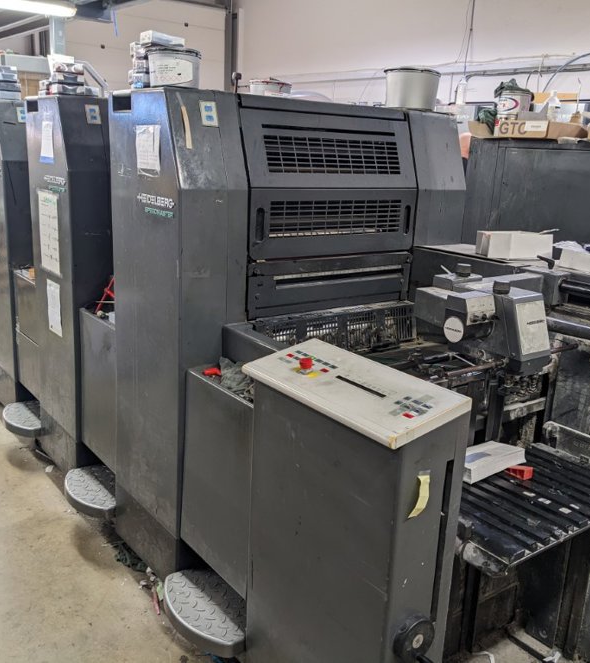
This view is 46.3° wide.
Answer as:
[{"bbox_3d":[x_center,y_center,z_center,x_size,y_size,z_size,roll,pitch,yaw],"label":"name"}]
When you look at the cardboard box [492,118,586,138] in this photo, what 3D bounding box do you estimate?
[{"bbox_3d":[1.370,-1.115,3.825,0.264,0.096,0.446,-9,19,-37],"label":"cardboard box"}]

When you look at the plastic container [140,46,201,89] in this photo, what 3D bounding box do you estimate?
[{"bbox_3d":[-0.448,-0.958,2.549,0.208,0.139,0.208,3,15,-1],"label":"plastic container"}]

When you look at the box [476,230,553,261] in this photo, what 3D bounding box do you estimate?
[{"bbox_3d":[0.959,-0.386,3.024,0.253,0.112,0.193,-9,19,-37],"label":"box"}]

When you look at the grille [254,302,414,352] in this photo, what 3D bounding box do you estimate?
[{"bbox_3d":[0.194,0.001,2.909,0.866,0.180,0.074,-9,19,-37],"label":"grille"}]

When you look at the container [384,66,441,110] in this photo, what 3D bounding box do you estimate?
[{"bbox_3d":[0.539,-1.119,3.229,0.262,0.178,0.262,3,15,-1],"label":"container"}]

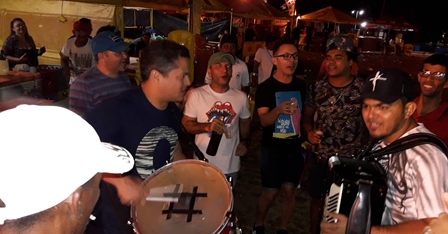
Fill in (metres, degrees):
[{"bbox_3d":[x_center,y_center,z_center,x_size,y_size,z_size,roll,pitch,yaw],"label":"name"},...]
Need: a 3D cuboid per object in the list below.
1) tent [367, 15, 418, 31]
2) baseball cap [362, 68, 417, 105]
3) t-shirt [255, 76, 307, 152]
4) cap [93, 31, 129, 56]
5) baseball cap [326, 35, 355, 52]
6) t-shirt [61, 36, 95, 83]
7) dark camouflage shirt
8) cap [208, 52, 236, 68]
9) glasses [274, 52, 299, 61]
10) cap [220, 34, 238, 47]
[{"bbox_3d":[11.456,-6.419,25.000,3.200,1.150,3.200,7,14,18],"label":"tent"},{"bbox_3d":[0.665,-0.135,1.460,0.260,0.145,0.185,-7,17,-34],"label":"baseball cap"},{"bbox_3d":[0.428,-0.031,2.850,0.450,0.630,0.250,0,14,-8],"label":"t-shirt"},{"bbox_3d":[-0.727,-0.482,2.360,0.260,0.145,0.185,4,14,9],"label":"cap"},{"bbox_3d":[0.856,-0.541,2.660,0.180,0.140,0.260,14,18,41],"label":"baseball cap"},{"bbox_3d":[-1.543,-0.624,4.000,0.480,0.620,0.280,-1,14,-15],"label":"t-shirt"},{"bbox_3d":[0.842,-0.004,2.760,0.490,0.660,0.270,6,14,17],"label":"dark camouflage shirt"},{"bbox_3d":[-0.024,-0.445,2.790,0.180,0.135,0.250,-3,15,-21],"label":"cap"},{"bbox_3d":[0.443,-0.438,2.620,0.140,0.045,0.140,-3,15,-19],"label":"glasses"},{"bbox_3d":[0.055,-0.815,3.850,0.180,0.140,0.250,1,14,-5],"label":"cap"}]

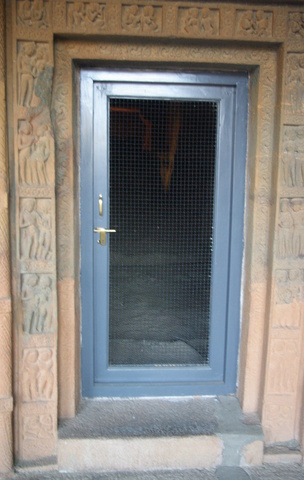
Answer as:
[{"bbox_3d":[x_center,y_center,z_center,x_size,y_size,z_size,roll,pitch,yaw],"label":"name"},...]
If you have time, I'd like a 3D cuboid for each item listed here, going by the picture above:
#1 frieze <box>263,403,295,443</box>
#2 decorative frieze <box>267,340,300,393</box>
[{"bbox_3d":[0.762,1.090,2.890,0.185,0.251,0.045,0,8,-4],"label":"frieze"},{"bbox_3d":[0.768,0.749,2.840,0.176,0.344,0.045,0,8,-4],"label":"decorative frieze"}]

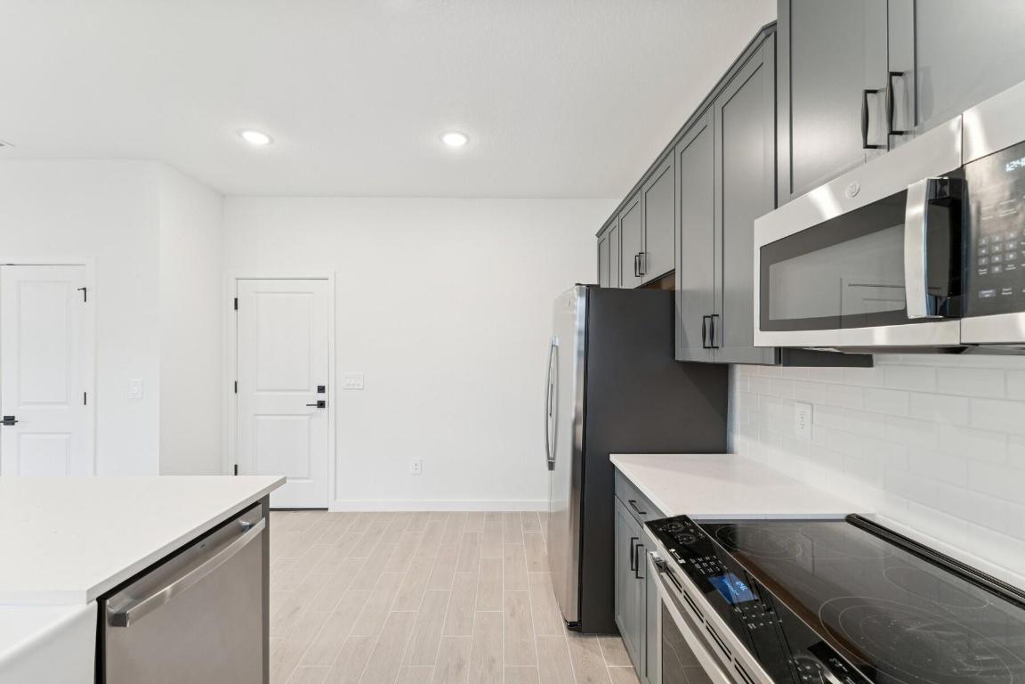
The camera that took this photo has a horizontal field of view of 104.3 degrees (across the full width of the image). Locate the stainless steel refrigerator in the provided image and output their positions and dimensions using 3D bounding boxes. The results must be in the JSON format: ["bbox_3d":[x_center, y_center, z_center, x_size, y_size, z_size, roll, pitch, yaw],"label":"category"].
[{"bbox_3d":[0.649,0.609,2.485,0.885,1.775,0.910,1,-1,-1],"label":"stainless steel refrigerator"}]

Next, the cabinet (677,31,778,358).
[{"bbox_3d":[0.994,-0.442,1.637,0.335,1.070,0.755,0,-1,-1],"label":"cabinet"}]

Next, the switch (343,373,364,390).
[{"bbox_3d":[-1.414,0.348,3.550,0.172,0.127,0.015,0,-1,0],"label":"switch"}]

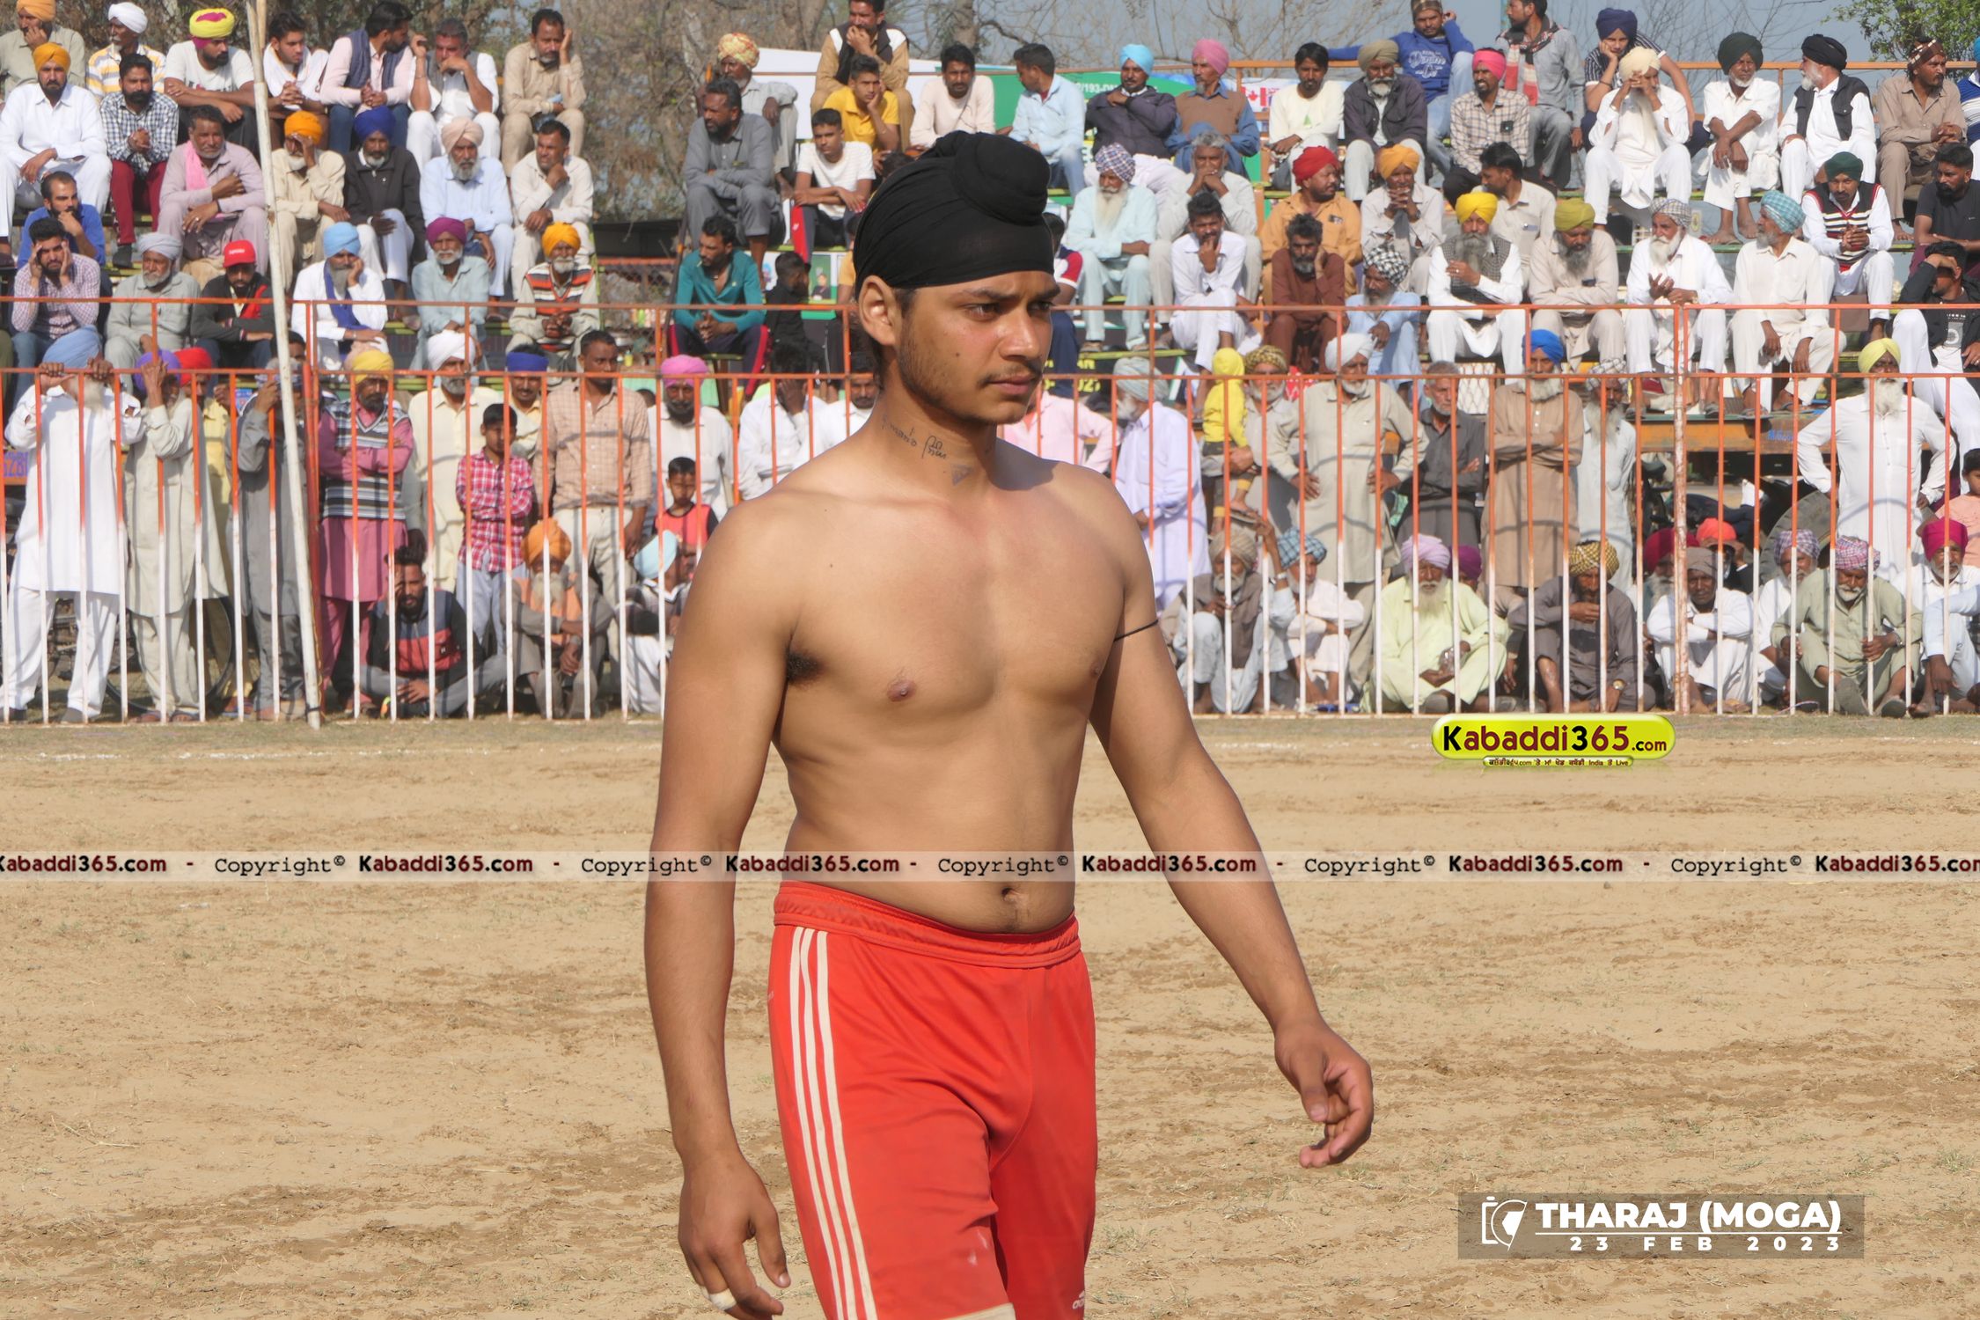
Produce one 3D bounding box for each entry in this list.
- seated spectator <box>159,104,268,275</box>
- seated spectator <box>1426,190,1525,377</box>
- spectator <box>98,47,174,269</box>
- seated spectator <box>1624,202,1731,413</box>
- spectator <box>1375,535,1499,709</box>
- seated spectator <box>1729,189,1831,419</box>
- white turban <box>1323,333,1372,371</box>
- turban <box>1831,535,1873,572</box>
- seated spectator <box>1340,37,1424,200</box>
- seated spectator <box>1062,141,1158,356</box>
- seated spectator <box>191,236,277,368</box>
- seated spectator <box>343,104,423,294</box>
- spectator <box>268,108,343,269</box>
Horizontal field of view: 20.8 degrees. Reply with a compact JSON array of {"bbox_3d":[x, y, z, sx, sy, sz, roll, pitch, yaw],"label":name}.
[{"bbox_3d":[-3.962,-2.290,27.500,0.560,1.074,0.800,0,3,-6],"label":"seated spectator"},{"bbox_3d":[2.614,-1.948,29.000,0.550,1.166,0.750,0,3,3],"label":"seated spectator"},{"bbox_3d":[-4.602,-2.703,29.100,0.440,1.151,0.740,0,3,2],"label":"spectator"},{"bbox_3d":[3.491,-1.783,27.300,0.560,1.074,0.750,0,3,12],"label":"seated spectator"},{"bbox_3d":[2.052,-0.170,24.700,0.570,0.823,0.680,0,3,-8],"label":"spectator"},{"bbox_3d":[4.067,-1.837,27.700,0.530,1.145,0.740,0,3,8],"label":"seated spectator"},{"bbox_3d":[1.695,-1.451,25.400,0.230,0.190,0.250,-1,3,-12],"label":"white turban"},{"bbox_3d":[3.891,-0.479,24.250,0.200,0.160,0.240,0,18,5],"label":"turban"},{"bbox_3d":[2.126,-2.786,29.100,0.480,1.111,0.740,0,3,4],"label":"seated spectator"},{"bbox_3d":[0.632,-2.173,28.400,0.490,1.101,0.740,0,3,4],"label":"seated spectator"},{"bbox_3d":[-3.831,-1.623,27.300,0.500,1.019,0.720,0,3,-3],"label":"seated spectator"},{"bbox_3d":[-3.225,-2.382,28.700,0.460,1.144,0.750,0,3,0],"label":"seated spectator"},{"bbox_3d":[-3.481,-2.286,27.500,0.403,1.050,0.750,0,3,-5],"label":"spectator"}]

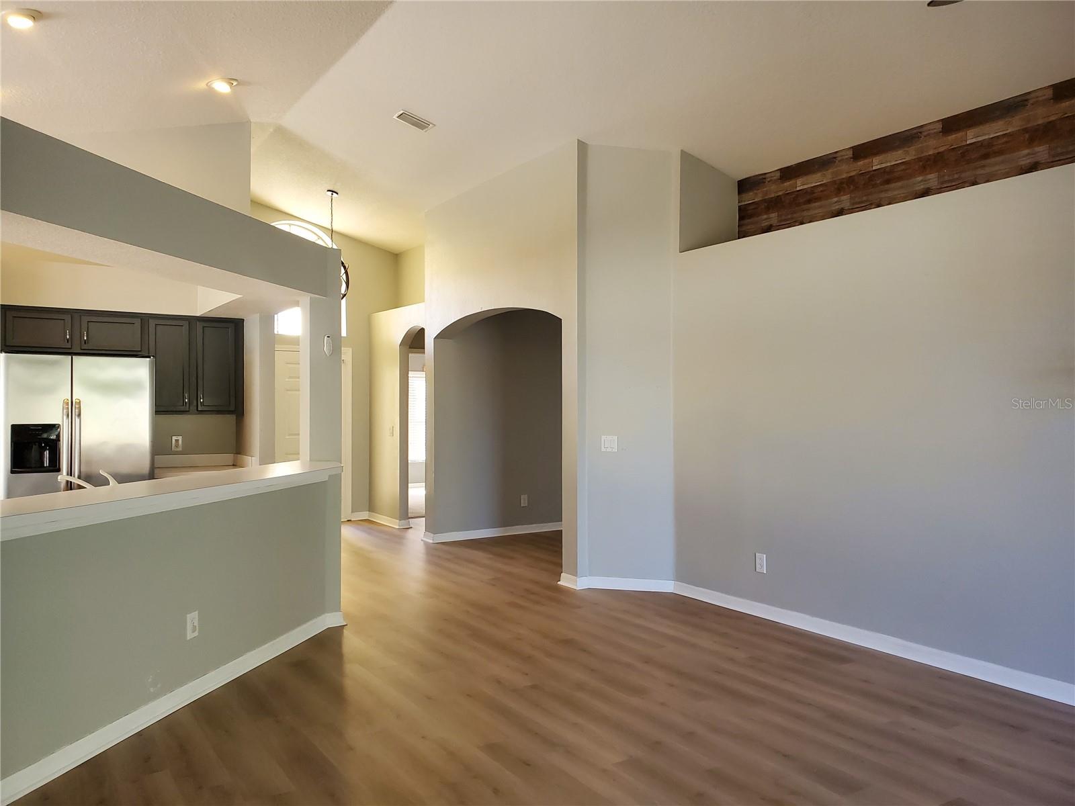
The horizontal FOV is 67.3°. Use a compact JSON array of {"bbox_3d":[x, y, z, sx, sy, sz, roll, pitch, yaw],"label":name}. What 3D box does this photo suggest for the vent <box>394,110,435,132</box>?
[{"bbox_3d":[-1.002,-2.283,6.576,0.295,0.030,0.195,17,-9,-32],"label":"vent"}]

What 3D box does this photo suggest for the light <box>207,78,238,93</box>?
[{"bbox_3d":[-2.279,-2.293,5.859,0.210,0.060,0.210,-16,9,-32],"label":"light"}]

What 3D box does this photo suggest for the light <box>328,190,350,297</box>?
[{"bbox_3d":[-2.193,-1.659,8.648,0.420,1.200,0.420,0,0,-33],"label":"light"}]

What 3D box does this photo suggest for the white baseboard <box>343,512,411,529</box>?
[{"bbox_3d":[-1.916,1.413,9.714,0.370,0.095,0.970,0,0,-33],"label":"white baseboard"}]

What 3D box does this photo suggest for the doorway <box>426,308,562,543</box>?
[{"bbox_3d":[-0.354,0.303,7.492,0.200,2.300,2.330,0,0,-33],"label":"doorway"}]

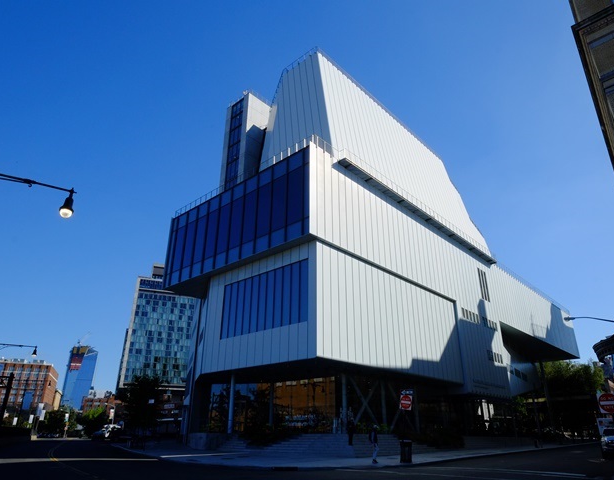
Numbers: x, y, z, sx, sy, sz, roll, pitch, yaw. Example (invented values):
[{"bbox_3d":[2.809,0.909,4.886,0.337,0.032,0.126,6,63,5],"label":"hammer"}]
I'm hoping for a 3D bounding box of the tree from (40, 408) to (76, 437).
[{"bbox_3d":[-36.832,26.842,62.064,4.537,3.454,4.537,13,-26,-26],"label":"tree"}]

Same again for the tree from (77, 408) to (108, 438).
[{"bbox_3d":[-33.951,28.576,66.564,4.156,3.904,4.156,11,-26,-23],"label":"tree"}]

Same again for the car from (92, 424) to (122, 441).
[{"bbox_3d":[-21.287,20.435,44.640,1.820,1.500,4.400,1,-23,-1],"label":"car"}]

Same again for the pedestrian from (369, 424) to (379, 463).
[{"bbox_3d":[3.432,10.346,21.402,0.420,1.802,0.520,0,-23,1],"label":"pedestrian"}]

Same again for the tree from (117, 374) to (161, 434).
[{"bbox_3d":[-14.976,15.030,37.414,3.602,5.714,3.602,9,-25,-18],"label":"tree"}]

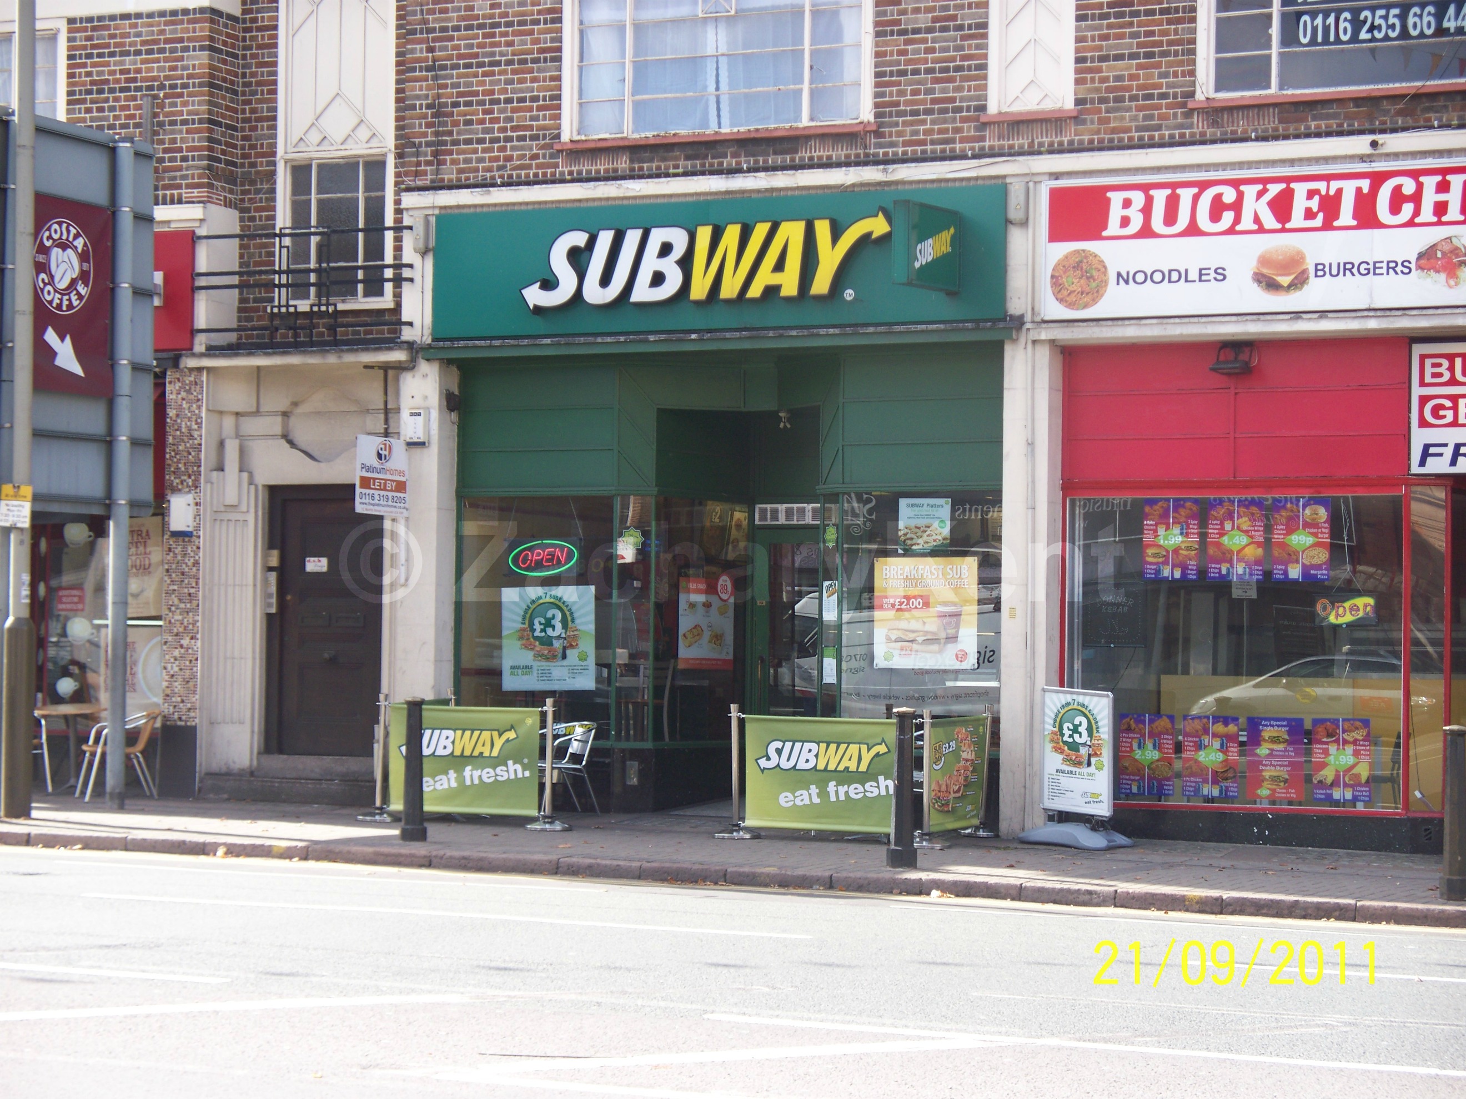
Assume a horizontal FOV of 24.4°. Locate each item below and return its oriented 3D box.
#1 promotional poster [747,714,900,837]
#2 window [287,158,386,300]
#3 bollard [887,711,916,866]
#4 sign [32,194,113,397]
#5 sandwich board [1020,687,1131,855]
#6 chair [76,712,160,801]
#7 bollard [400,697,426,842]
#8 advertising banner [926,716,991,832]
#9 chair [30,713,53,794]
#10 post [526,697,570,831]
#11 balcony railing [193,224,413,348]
[{"bbox_3d":[0.697,1.620,24.295,1.370,0.810,0.030,0,-2,28],"label":"promotional poster"},{"bbox_3d":[-3.306,-2.680,28.263,1.010,1.170,0.100,0,-2,28],"label":"window"},{"bbox_3d":[1.084,1.521,21.610,0.180,1.010,0.180,0,-2,28],"label":"bollard"},{"bbox_3d":[-5.075,-1.929,25.791,0.030,1.469,1.121,0,-2,27],"label":"sign"},{"bbox_3d":[2.449,1.538,24.043,0.680,1.100,0.500,-1,-2,44],"label":"sandwich board"},{"bbox_3d":[-5.096,1.702,28.100,0.590,0.735,0.540,1,-2,-22],"label":"chair"},{"bbox_3d":[-2.219,1.526,23.608,0.180,1.000,0.180,1,-1,0],"label":"bollard"},{"bbox_3d":[1.609,1.609,24.342,0.030,0.800,0.930,0,-2,28],"label":"advertising banner"},{"bbox_3d":[-6.013,1.656,28.367,0.540,0.730,0.580,1,-2,-24],"label":"chair"},{"bbox_3d":[-1.369,1.601,25.341,0.340,0.960,0.340,1,-1,0],"label":"post"},{"bbox_3d":[-3.515,-2.119,27.635,2.159,0.954,0.100,0,-2,27],"label":"balcony railing"}]

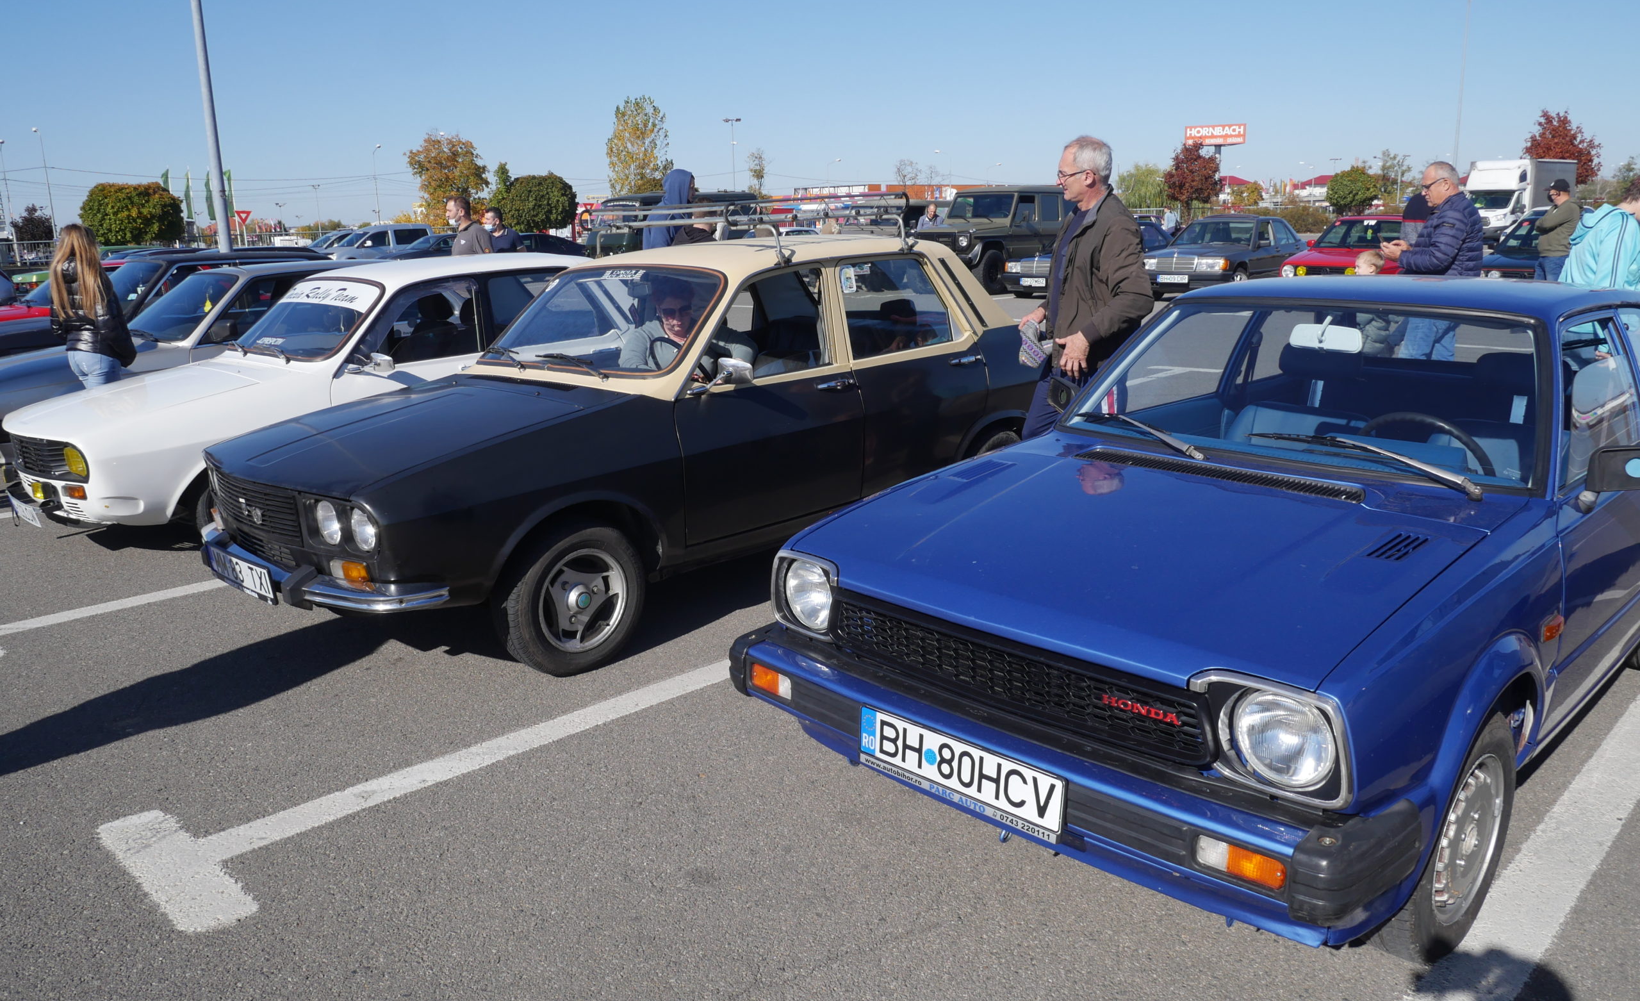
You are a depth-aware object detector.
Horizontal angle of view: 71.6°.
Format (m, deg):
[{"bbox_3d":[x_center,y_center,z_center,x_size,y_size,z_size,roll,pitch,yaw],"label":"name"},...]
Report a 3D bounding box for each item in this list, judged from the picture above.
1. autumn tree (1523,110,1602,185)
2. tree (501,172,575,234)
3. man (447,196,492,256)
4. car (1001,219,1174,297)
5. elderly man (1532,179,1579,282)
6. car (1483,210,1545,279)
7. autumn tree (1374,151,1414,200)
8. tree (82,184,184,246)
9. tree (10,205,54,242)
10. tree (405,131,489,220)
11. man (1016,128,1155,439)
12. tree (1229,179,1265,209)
[{"bbox_3d":[35.096,-15.471,54.024,3.228,5.755,3.228,8,16,31],"label":"autumn tree"},{"bbox_3d":[-12.090,-12.400,50.472,3.000,4.033,3.000,-1,14,0],"label":"tree"},{"bbox_3d":[-2.972,-1.695,9.795,0.380,1.800,0.520,-7,14,-26],"label":"man"},{"bbox_3d":[5.312,-4.643,21.799,1.690,1.390,4.430,11,18,42],"label":"car"},{"bbox_3d":[8.087,-2.612,12.578,0.460,1.770,0.540,3,15,17],"label":"elderly man"},{"bbox_3d":[10.764,-3.299,16.030,1.650,1.340,4.040,12,19,43],"label":"car"},{"bbox_3d":[42.826,-23.278,85.711,3.600,6.076,3.600,-1,14,0],"label":"autumn tree"},{"bbox_3d":[-29.218,-11.692,48.479,3.857,3.451,3.857,-9,16,-29],"label":"tree"},{"bbox_3d":[-60.328,-20.831,87.279,2.768,3.623,2.768,-10,17,-33],"label":"tree"},{"bbox_3d":[-18.904,-15.153,58.812,4.400,7.500,4.400,-1,12,0],"label":"tree"},{"bbox_3d":[1.010,-0.472,4.404,0.430,1.790,0.550,-6,14,-19],"label":"man"},{"bbox_3d":[35.270,-23.539,94.649,3.100,6.000,3.100,-1,12,0],"label":"tree"}]

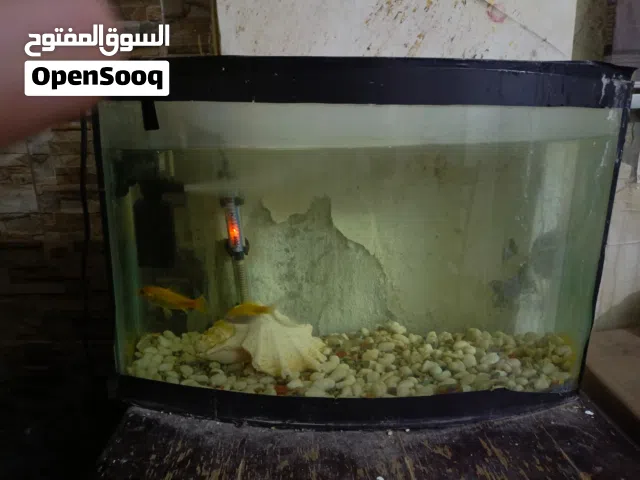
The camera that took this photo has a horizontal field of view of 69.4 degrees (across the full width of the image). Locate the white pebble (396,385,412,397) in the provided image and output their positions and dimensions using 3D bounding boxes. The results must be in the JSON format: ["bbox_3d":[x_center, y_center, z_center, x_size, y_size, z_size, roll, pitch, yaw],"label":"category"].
[{"bbox_3d":[0.105,0.187,0.574,0.020,0.015,0.018,1,12,0],"label":"white pebble"}]

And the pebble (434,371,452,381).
[{"bbox_3d":[0.175,0.193,0.656,0.026,0.014,0.022,2,13,0],"label":"pebble"}]

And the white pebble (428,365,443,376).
[{"bbox_3d":[0.168,0.190,0.671,0.020,0.018,0.017,2,13,0],"label":"white pebble"}]

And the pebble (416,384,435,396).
[{"bbox_3d":[0.135,0.192,0.591,0.023,0.014,0.019,5,14,14],"label":"pebble"}]

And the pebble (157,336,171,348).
[{"bbox_3d":[-0.226,0.149,0.670,0.019,0.016,0.018,-3,14,-19],"label":"pebble"}]

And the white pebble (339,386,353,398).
[{"bbox_3d":[0.033,0.200,0.605,0.018,0.017,0.018,2,13,0],"label":"white pebble"}]

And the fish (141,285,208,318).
[{"bbox_3d":[-0.220,0.093,0.690,0.100,0.034,0.016,12,12,-3],"label":"fish"}]

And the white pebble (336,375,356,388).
[{"bbox_3d":[0.033,0.177,0.580,0.024,0.015,0.020,1,12,0],"label":"white pebble"}]

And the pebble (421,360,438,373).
[{"bbox_3d":[0.162,0.187,0.683,0.027,0.016,0.023,2,13,0],"label":"pebble"}]

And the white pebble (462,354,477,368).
[{"bbox_3d":[0.217,0.176,0.669,0.020,0.020,0.020,1,13,0],"label":"white pebble"}]

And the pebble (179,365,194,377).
[{"bbox_3d":[-0.183,0.179,0.634,0.021,0.016,0.018,1,13,0],"label":"pebble"}]

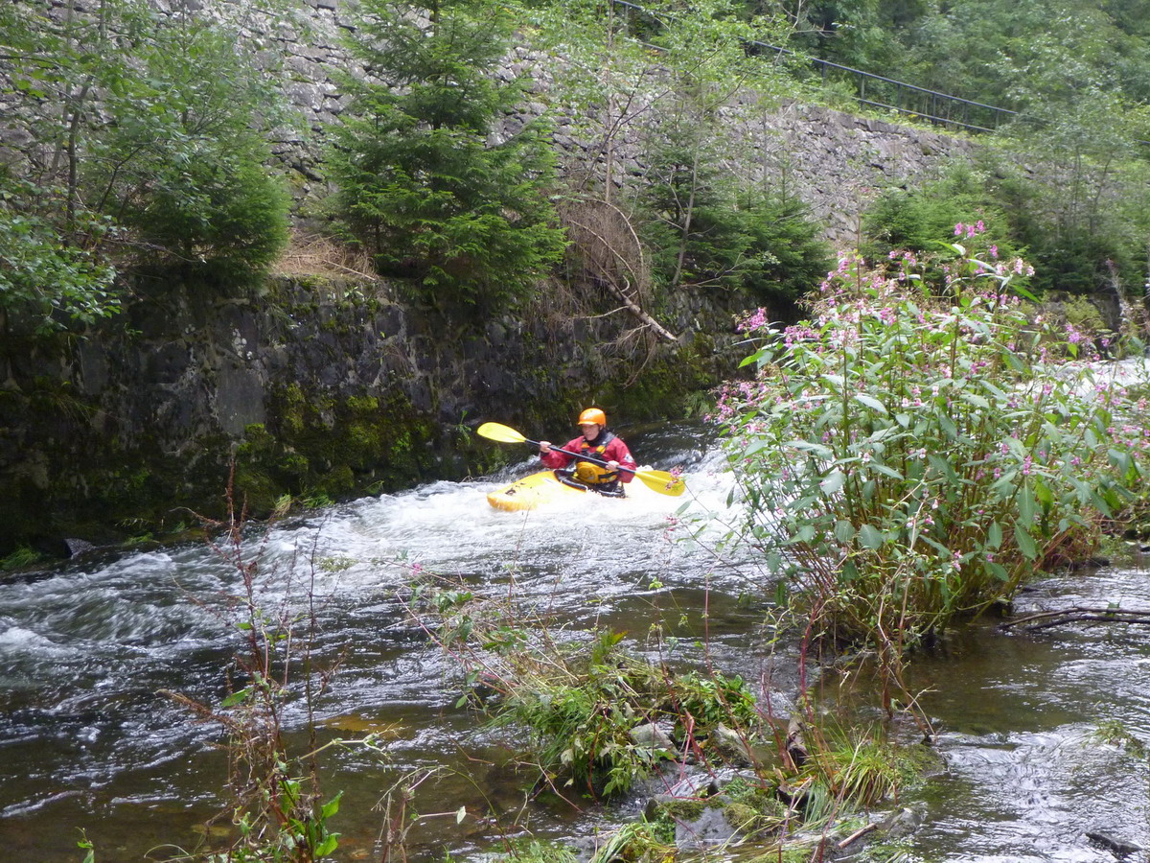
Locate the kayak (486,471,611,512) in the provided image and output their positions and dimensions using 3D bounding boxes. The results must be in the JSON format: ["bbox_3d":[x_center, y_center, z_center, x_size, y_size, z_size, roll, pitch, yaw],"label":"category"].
[{"bbox_3d":[0.140,0.525,13.050,0.650,0.380,2.450,9,9,37],"label":"kayak"}]

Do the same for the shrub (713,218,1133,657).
[{"bbox_3d":[1.780,-0.010,7.800,2.100,2.000,1.800,0,4,0],"label":"shrub"}]

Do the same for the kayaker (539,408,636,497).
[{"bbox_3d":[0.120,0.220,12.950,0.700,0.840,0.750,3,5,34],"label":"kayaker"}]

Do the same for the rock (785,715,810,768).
[{"bbox_3d":[0.718,1.000,5.050,0.090,0.140,0.140,0,4,0],"label":"rock"}]

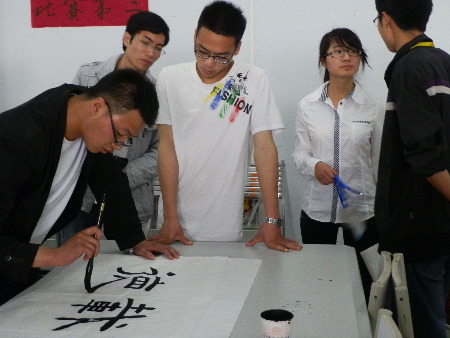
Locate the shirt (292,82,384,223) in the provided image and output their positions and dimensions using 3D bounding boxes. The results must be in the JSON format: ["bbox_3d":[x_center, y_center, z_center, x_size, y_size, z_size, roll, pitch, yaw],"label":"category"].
[{"bbox_3d":[0.491,-0.079,2.620,0.430,0.610,0.260,1,9,13],"label":"shirt"}]

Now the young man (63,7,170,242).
[{"bbox_3d":[-0.453,0.176,2.578,0.500,1.660,0.400,-5,10,-26],"label":"young man"}]

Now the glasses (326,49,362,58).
[{"bbox_3d":[0.481,-0.467,2.525,0.138,0.042,0.135,-2,3,-11],"label":"glasses"}]

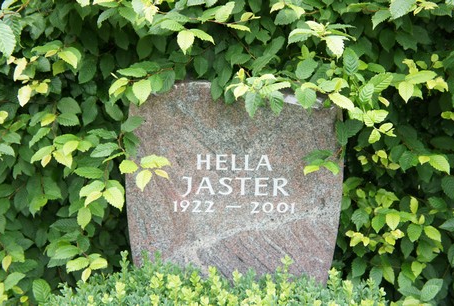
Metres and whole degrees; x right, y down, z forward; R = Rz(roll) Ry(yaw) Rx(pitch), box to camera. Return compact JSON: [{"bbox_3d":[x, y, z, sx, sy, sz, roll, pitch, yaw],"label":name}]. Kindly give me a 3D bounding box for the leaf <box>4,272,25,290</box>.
[{"bbox_3d":[-0.562,0.342,1.930,0.065,0.014,0.037,-38,60,-9],"label":"leaf"}]

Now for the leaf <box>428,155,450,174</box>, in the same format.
[{"bbox_3d":[0.567,0.031,1.950,0.056,0.051,0.028,0,14,0],"label":"leaf"}]

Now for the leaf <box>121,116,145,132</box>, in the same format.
[{"bbox_3d":[-0.241,-0.073,1.870,0.062,0.038,0.014,-30,-30,6],"label":"leaf"}]

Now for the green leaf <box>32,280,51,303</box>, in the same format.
[{"bbox_3d":[-0.487,0.363,1.910,0.046,0.066,0.015,-11,-12,-14],"label":"green leaf"}]

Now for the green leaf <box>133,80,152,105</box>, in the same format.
[{"bbox_3d":[-0.226,-0.162,1.920,0.050,0.074,0.018,14,-17,5],"label":"green leaf"}]

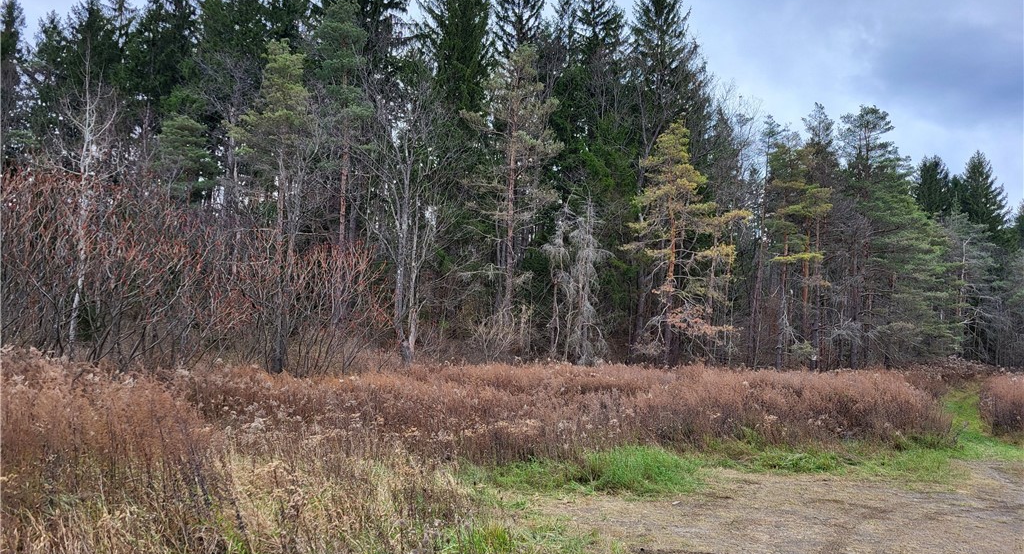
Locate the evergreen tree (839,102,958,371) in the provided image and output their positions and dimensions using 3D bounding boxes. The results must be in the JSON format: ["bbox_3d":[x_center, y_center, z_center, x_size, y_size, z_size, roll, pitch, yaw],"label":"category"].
[{"bbox_3d":[16.603,-1.352,33.297,5.110,12.480,4.850,0,-6,0],"label":"evergreen tree"}]

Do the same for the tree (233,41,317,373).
[{"bbox_3d":[-8.603,-2.245,27.859,3.040,13.180,2.890,0,-6,0],"label":"tree"}]

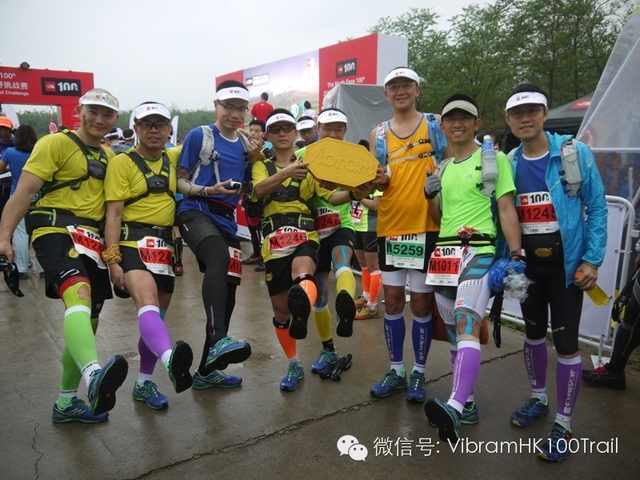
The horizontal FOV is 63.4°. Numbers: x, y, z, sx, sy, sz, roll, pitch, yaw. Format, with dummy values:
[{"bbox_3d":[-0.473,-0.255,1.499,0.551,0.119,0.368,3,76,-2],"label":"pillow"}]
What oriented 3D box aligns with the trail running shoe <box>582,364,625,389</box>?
[{"bbox_3d":[1.762,0.845,3.230,0.285,0.115,0.105,1,10,7],"label":"trail running shoe"}]

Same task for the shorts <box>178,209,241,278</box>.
[{"bbox_3d":[-0.668,0.009,3.100,0.330,0.410,0.340,10,14,44],"label":"shorts"}]

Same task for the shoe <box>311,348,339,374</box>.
[{"bbox_3d":[0.036,0.763,3.298,0.106,0.110,0.287,5,9,30],"label":"shoe"}]

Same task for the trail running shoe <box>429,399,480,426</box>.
[{"bbox_3d":[0.725,0.924,2.786,0.287,0.117,0.107,-1,10,-6],"label":"trail running shoe"}]

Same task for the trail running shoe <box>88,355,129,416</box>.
[{"bbox_3d":[-0.865,0.549,2.080,0.110,0.287,0.106,35,23,27],"label":"trail running shoe"}]

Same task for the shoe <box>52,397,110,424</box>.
[{"bbox_3d":[-1.305,0.918,2.823,0.287,0.117,0.107,-1,10,-6],"label":"shoe"}]

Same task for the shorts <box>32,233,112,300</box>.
[{"bbox_3d":[-1.276,0.127,2.680,0.370,0.400,0.350,-7,12,-33],"label":"shorts"}]

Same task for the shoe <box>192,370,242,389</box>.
[{"bbox_3d":[-0.639,0.847,3.233,0.290,0.110,0.105,-1,10,-7],"label":"shoe"}]

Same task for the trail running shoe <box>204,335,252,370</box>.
[{"bbox_3d":[-0.527,0.653,2.980,0.290,0.110,0.105,-18,-40,22],"label":"trail running shoe"}]

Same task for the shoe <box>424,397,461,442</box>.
[{"bbox_3d":[0.583,0.813,2.430,0.107,0.287,0.117,-14,26,31],"label":"shoe"}]

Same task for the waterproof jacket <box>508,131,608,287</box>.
[{"bbox_3d":[1.159,-0.157,2.580,0.520,0.740,0.320,6,12,31],"label":"waterproof jacket"}]

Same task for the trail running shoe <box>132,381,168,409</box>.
[{"bbox_3d":[-0.923,0.833,2.813,0.287,0.110,0.106,6,10,38],"label":"trail running shoe"}]

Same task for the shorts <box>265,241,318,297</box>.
[{"bbox_3d":[-0.168,0.156,3.050,0.330,0.360,0.340,0,10,3],"label":"shorts"}]

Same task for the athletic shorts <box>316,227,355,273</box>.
[{"bbox_3d":[0.065,0.032,3.220,0.360,0.400,0.380,0,8,2],"label":"athletic shorts"}]

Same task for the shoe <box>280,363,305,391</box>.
[{"bbox_3d":[-0.157,0.799,3.045,0.106,0.110,0.287,3,9,17],"label":"shoe"}]

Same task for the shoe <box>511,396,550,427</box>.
[{"bbox_3d":[1.153,0.919,2.818,0.287,0.117,0.107,-5,11,-29],"label":"shoe"}]

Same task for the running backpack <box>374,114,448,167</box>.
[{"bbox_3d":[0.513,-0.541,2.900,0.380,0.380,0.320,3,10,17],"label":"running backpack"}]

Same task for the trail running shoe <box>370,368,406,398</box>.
[{"bbox_3d":[0.430,0.862,3.158,0.287,0.117,0.107,-7,12,-35],"label":"trail running shoe"}]

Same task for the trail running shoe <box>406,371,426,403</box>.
[{"bbox_3d":[0.594,0.865,3.130,0.105,0.110,0.290,2,10,14],"label":"trail running shoe"}]

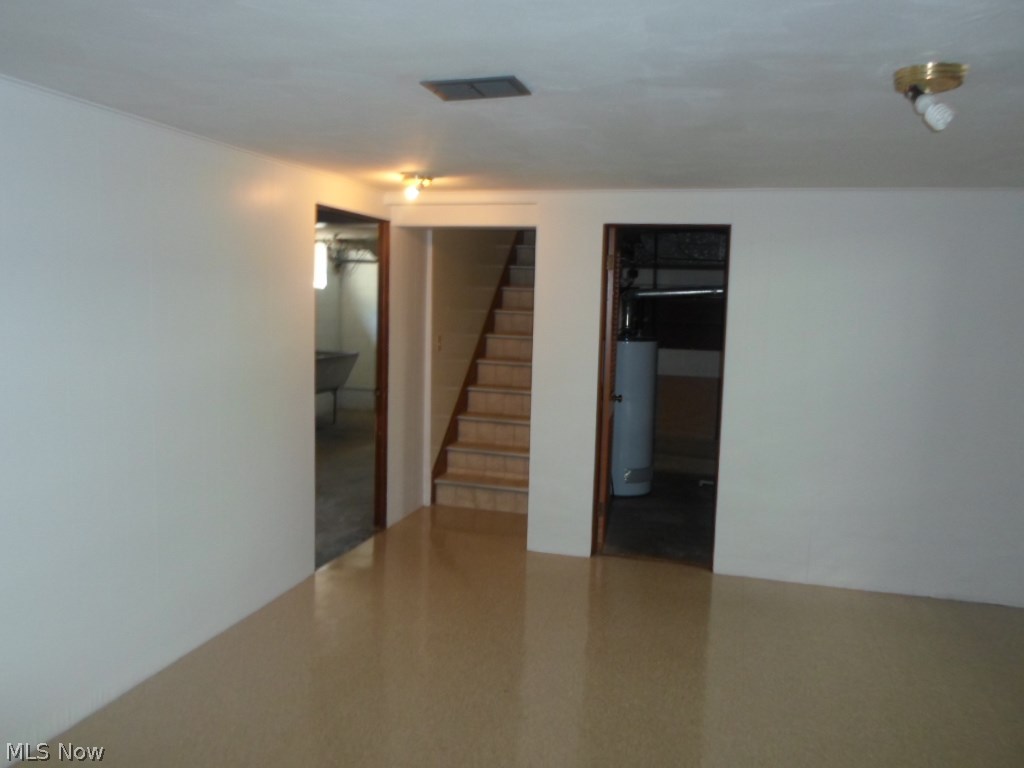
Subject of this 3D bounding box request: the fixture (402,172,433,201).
[{"bbox_3d":[-0.517,-1.056,4.020,0.170,0.135,0.170,1,6,0],"label":"fixture"}]

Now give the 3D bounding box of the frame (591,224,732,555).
[{"bbox_3d":[0.883,0.085,4.435,0.730,2.033,0.125,3,7,17],"label":"frame"}]

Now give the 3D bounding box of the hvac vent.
[{"bbox_3d":[-0.109,-0.926,2.316,0.300,0.022,0.201,3,7,17],"label":"hvac vent"}]

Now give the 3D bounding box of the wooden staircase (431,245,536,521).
[{"bbox_3d":[0.201,-0.355,6.475,0.939,2.420,2.320,3,7,17],"label":"wooden staircase"}]

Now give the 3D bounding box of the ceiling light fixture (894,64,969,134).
[{"bbox_3d":[1.147,-0.781,2.039,0.186,0.155,0.186,3,7,17],"label":"ceiling light fixture"}]

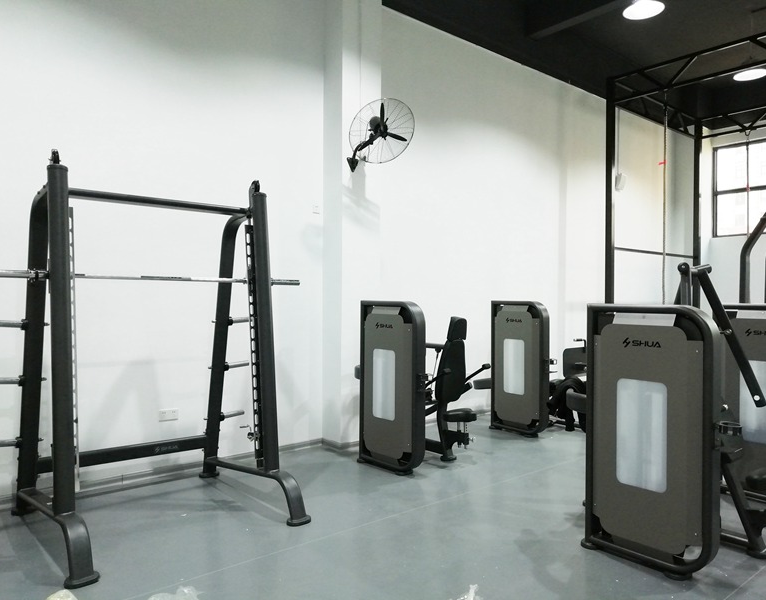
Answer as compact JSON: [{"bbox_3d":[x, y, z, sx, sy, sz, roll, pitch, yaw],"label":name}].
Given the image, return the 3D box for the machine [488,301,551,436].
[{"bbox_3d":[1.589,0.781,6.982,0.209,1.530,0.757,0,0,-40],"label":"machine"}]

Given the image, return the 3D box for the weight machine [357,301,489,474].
[{"bbox_3d":[0.430,0.777,5.775,1.159,1.526,0.881,0,0,-40],"label":"weight machine"}]

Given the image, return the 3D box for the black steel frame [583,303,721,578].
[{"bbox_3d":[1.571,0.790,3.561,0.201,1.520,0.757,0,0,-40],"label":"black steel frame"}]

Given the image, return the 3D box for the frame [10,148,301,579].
[{"bbox_3d":[-1.573,0.297,4.252,1.568,2.464,1.576,0,0,-40],"label":"frame"}]

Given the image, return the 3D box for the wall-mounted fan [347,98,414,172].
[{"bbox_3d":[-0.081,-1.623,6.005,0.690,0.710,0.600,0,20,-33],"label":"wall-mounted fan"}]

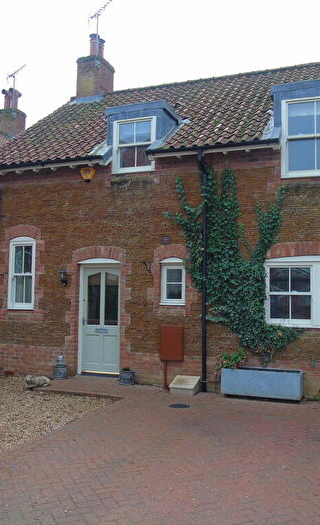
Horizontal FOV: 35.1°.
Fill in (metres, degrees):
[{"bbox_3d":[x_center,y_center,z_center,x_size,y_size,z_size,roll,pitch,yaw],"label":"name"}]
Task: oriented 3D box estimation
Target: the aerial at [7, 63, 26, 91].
[{"bbox_3d":[-5.166,-6.686,18.213,0.350,0.750,1.330,5,-6,-43],"label":"aerial"}]

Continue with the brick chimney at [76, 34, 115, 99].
[{"bbox_3d":[-1.815,-5.363,14.328,0.670,2.000,1.020,-1,-5,20],"label":"brick chimney"}]

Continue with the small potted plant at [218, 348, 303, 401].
[{"bbox_3d":[1.601,1.770,8.050,1.280,0.750,0.410,-1,-5,20],"label":"small potted plant"}]

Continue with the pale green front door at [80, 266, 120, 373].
[{"bbox_3d":[-1.092,1.086,9.552,0.790,1.970,0.070,-1,-5,20],"label":"pale green front door"}]

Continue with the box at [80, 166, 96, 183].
[{"bbox_3d":[-1.369,-1.661,9.658,0.290,0.295,0.090,-1,-5,20],"label":"box"}]

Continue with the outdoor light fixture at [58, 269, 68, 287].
[{"bbox_3d":[-1.839,0.292,9.601,0.160,0.330,0.220,-1,-5,20],"label":"outdoor light fixture"}]

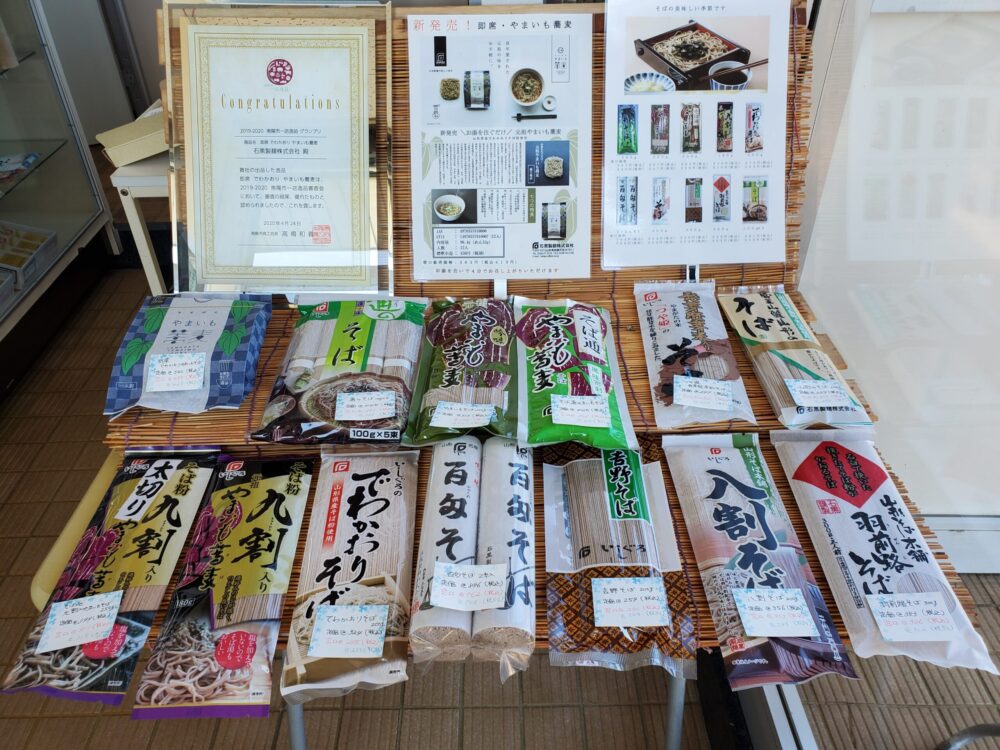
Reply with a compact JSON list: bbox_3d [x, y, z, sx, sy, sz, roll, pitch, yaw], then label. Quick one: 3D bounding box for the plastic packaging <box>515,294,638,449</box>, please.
[{"bbox_3d":[0.071,-0.008,0.767,0.109,0.028,0.242,0,38,0],"label":"plastic packaging"}]

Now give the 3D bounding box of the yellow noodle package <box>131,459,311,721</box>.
[{"bbox_3d":[-0.210,0.155,0.606,0.092,0.025,0.256,-3,37,-3],"label":"yellow noodle package"}]

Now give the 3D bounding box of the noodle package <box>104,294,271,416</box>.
[{"bbox_3d":[-0.315,-0.026,0.771,0.134,0.044,0.165,-2,48,-2],"label":"noodle package"}]

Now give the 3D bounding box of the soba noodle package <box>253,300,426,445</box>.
[{"bbox_3d":[-0.155,-0.014,0.763,0.143,0.035,0.241,-1,37,0],"label":"soba noodle package"}]

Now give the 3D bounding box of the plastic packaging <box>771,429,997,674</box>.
[{"bbox_3d":[0.305,0.130,0.630,0.098,0.030,0.246,2,39,3],"label":"plastic packaging"}]

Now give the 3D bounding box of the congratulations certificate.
[{"bbox_3d":[-0.257,-0.253,0.882,0.216,0.303,0.010,1,7,3],"label":"congratulations certificate"}]

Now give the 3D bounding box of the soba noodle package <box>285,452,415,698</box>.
[{"bbox_3d":[-0.115,0.144,0.619,0.091,0.025,0.247,-3,37,-3],"label":"soba noodle package"}]

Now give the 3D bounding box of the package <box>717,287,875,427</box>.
[{"bbox_3d":[0.297,-0.029,0.783,0.083,0.030,0.240,-1,39,-1],"label":"package"}]

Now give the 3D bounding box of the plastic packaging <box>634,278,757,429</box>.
[{"bbox_3d":[0.199,-0.031,0.790,0.094,0.025,0.262,2,37,4],"label":"plastic packaging"}]

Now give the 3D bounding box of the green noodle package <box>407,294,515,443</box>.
[{"bbox_3d":[-0.033,-0.016,0.764,0.098,0.035,0.239,0,37,1],"label":"green noodle package"}]

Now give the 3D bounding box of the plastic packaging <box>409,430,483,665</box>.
[{"bbox_3d":[-0.041,0.137,0.624,0.045,0.045,0.205,0,38,1],"label":"plastic packaging"}]

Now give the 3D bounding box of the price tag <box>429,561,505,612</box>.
[{"bbox_3d":[-0.022,0.153,0.548,0.053,0.002,0.039,1,37,2],"label":"price tag"}]

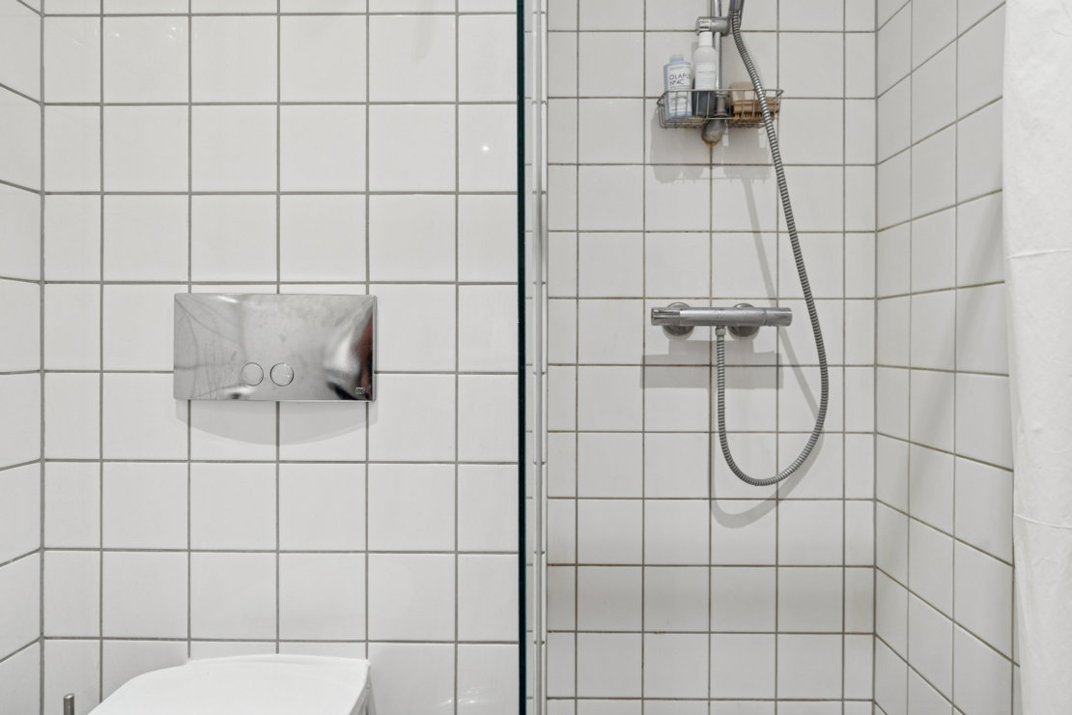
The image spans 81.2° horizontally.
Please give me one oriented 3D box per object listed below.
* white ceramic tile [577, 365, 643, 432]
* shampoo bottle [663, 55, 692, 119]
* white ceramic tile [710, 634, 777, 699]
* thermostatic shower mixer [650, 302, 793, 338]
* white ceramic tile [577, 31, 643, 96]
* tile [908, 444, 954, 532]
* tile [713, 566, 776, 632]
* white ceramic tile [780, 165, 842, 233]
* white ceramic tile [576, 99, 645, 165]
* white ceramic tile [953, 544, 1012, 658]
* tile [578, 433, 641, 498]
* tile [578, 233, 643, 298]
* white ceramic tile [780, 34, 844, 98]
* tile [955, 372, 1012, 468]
[{"bbox_3d":[0.167,0.092,1.411,0.147,0.147,0.010,0,0,0],"label":"white ceramic tile"},{"bbox_3d":[0.303,-0.578,1.346,0.050,0.138,0.043,-2,0,0],"label":"shampoo bottle"},{"bbox_3d":[0.465,0.693,1.411,0.147,0.147,0.010,0,0,0],"label":"white ceramic tile"},{"bbox_3d":[0.402,-0.084,1.378,0.304,0.077,0.090,0,0,0],"label":"thermostatic shower mixer"},{"bbox_3d":[0.170,-0.659,1.413,0.147,0.147,0.010,0,0,0],"label":"white ceramic tile"},{"bbox_3d":[0.775,0.253,1.219,0.010,0.149,0.146,0,0,1],"label":"tile"},{"bbox_3d":[0.466,0.543,1.411,0.147,0.147,0.010,0,0,0],"label":"tile"},{"bbox_3d":[0.619,-0.358,1.411,0.147,0.147,0.010,0,0,0],"label":"white ceramic tile"},{"bbox_3d":[0.169,-0.509,1.413,0.147,0.147,0.010,0,0,0],"label":"white ceramic tile"},{"bbox_3d":[0.757,0.401,1.056,0.010,0.146,0.146,0,1,2],"label":"white ceramic tile"},{"bbox_3d":[0.168,0.248,1.429,0.149,0.149,0.010,0,0,0],"label":"tile"},{"bbox_3d":[0.168,-0.209,1.411,0.146,0.146,0.010,0,0,0],"label":"tile"},{"bbox_3d":[0.620,-0.658,1.412,0.147,0.147,0.010,0,0,0],"label":"white ceramic tile"},{"bbox_3d":[0.761,0.102,1.059,0.010,0.147,0.143,0,0,1],"label":"tile"}]

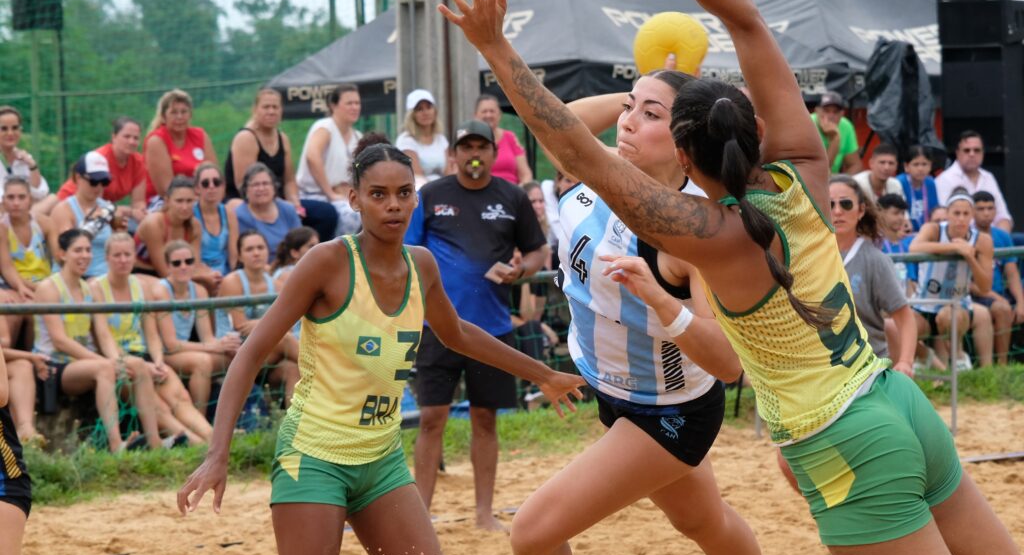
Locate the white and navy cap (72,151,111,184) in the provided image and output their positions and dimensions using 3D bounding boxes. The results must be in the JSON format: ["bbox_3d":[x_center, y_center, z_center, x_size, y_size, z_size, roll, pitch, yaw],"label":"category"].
[{"bbox_3d":[-2.317,-0.606,18.900,0.175,0.140,0.260,-1,13,-30],"label":"white and navy cap"}]

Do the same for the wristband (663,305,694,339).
[{"bbox_3d":[0.343,0.090,7.020,0.036,0.064,0.060,42,-7,-25],"label":"wristband"}]

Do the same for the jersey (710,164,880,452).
[{"bbox_3d":[0.583,0.055,7.000,0.350,0.520,0.250,-18,-6,-42],"label":"jersey"}]

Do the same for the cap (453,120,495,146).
[{"bbox_3d":[-0.159,-0.599,14.300,0.175,0.125,0.260,0,3,3],"label":"cap"}]

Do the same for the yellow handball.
[{"bbox_3d":[0.347,-0.497,7.420,0.163,0.163,0.163,0,3,0],"label":"yellow handball"}]

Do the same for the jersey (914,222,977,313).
[{"bbox_3d":[2.541,-0.059,20.100,0.370,0.520,0.260,3,13,-18],"label":"jersey"}]

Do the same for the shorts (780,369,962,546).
[{"bbox_3d":[0.729,0.364,6.900,0.270,0.290,0.360,-27,-6,38],"label":"shorts"}]

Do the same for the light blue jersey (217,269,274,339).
[{"bbox_3d":[-1.430,0.153,18.600,0.350,0.460,0.250,3,10,-27],"label":"light blue jersey"}]

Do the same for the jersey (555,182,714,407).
[{"bbox_3d":[0.267,0.034,7.250,0.360,0.490,0.250,-5,2,43],"label":"jersey"}]

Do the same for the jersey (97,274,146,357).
[{"bbox_3d":[-2.099,0.205,18.400,0.330,0.460,0.230,-5,5,-16],"label":"jersey"}]

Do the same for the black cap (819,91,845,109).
[{"bbox_3d":[2.206,-1.225,23.500,0.175,0.125,0.260,0,3,6],"label":"black cap"}]

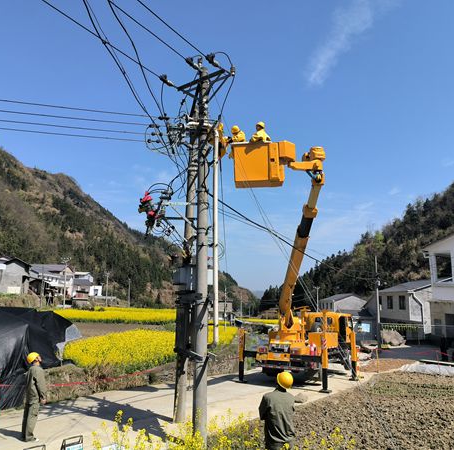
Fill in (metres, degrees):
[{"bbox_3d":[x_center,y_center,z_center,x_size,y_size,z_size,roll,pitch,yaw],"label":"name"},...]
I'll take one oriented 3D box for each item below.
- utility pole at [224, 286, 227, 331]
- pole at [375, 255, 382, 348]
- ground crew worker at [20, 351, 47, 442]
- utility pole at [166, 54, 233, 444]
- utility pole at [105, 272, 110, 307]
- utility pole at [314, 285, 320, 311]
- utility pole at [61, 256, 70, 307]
[{"bbox_3d":[-0.184,8.818,48.369,0.350,4.882,0.250,0,-9,0],"label":"utility pole"},{"bbox_3d":[10.483,5.279,32.484,0.500,6.405,0.320,0,-9,0],"label":"pole"},{"bbox_3d":[-3.866,3.478,9.498,0.450,1.730,0.520,4,-10,-27],"label":"ground crew worker"},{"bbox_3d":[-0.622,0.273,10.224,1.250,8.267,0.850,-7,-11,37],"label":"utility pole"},{"bbox_3d":[-22.484,12.180,88.538,1.300,7.122,0.350,0,-9,0],"label":"utility pole"},{"bbox_3d":[15.671,13.634,82.420,1.300,5.560,0.350,0,-9,0],"label":"utility pole"},{"bbox_3d":[-23.002,8.253,66.560,1.500,7.412,0.300,0,-9,0],"label":"utility pole"}]

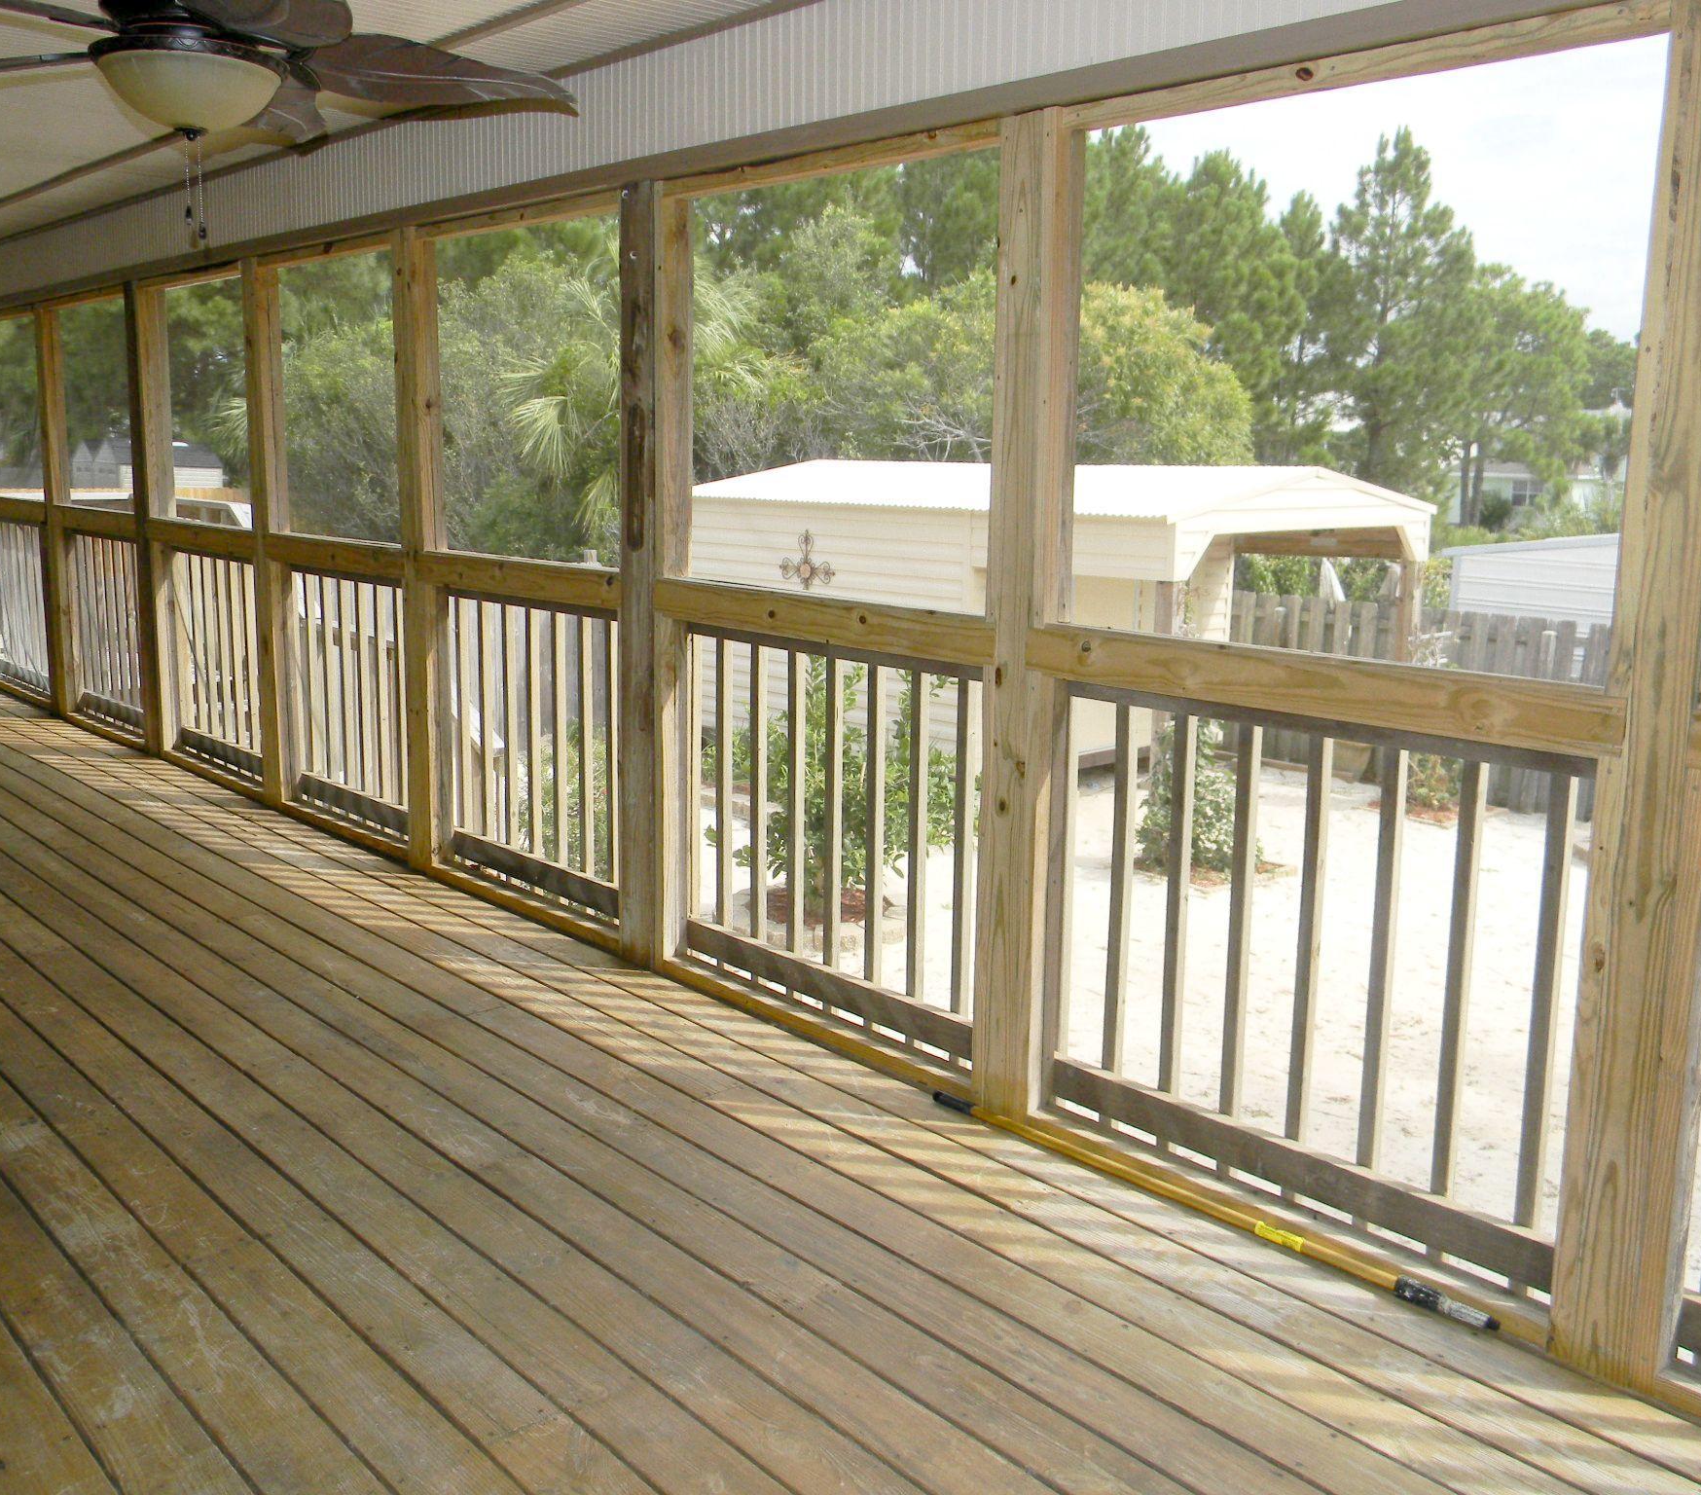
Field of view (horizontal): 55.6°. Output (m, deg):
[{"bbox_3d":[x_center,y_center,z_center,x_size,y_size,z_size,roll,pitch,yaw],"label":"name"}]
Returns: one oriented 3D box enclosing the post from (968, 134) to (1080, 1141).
[{"bbox_3d":[0.361,-0.233,3.378,0.110,2.090,0.130,-8,13,-41],"label":"post"}]

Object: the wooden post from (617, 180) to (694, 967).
[{"bbox_3d":[-0.527,-0.430,4.345,0.130,2.090,0.160,-8,13,-41],"label":"wooden post"}]

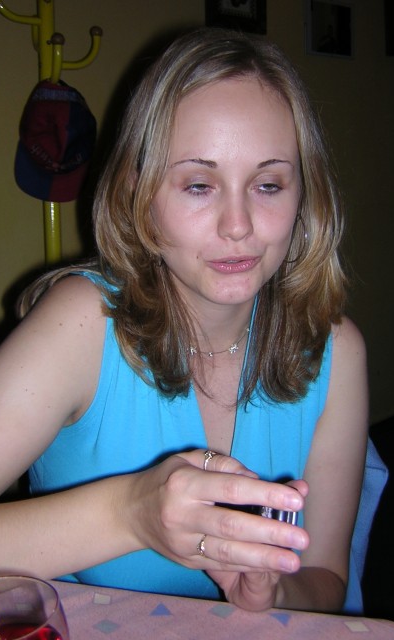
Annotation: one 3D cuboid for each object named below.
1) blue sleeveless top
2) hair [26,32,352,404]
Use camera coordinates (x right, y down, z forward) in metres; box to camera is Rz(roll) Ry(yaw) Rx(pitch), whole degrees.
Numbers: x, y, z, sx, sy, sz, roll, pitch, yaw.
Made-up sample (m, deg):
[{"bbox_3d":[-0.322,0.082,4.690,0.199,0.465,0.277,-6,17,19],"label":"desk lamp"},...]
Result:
[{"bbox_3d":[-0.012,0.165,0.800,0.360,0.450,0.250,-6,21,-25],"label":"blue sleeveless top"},{"bbox_3d":[-0.014,-0.098,0.715,0.280,0.340,0.240,-4,17,-12],"label":"hair"}]

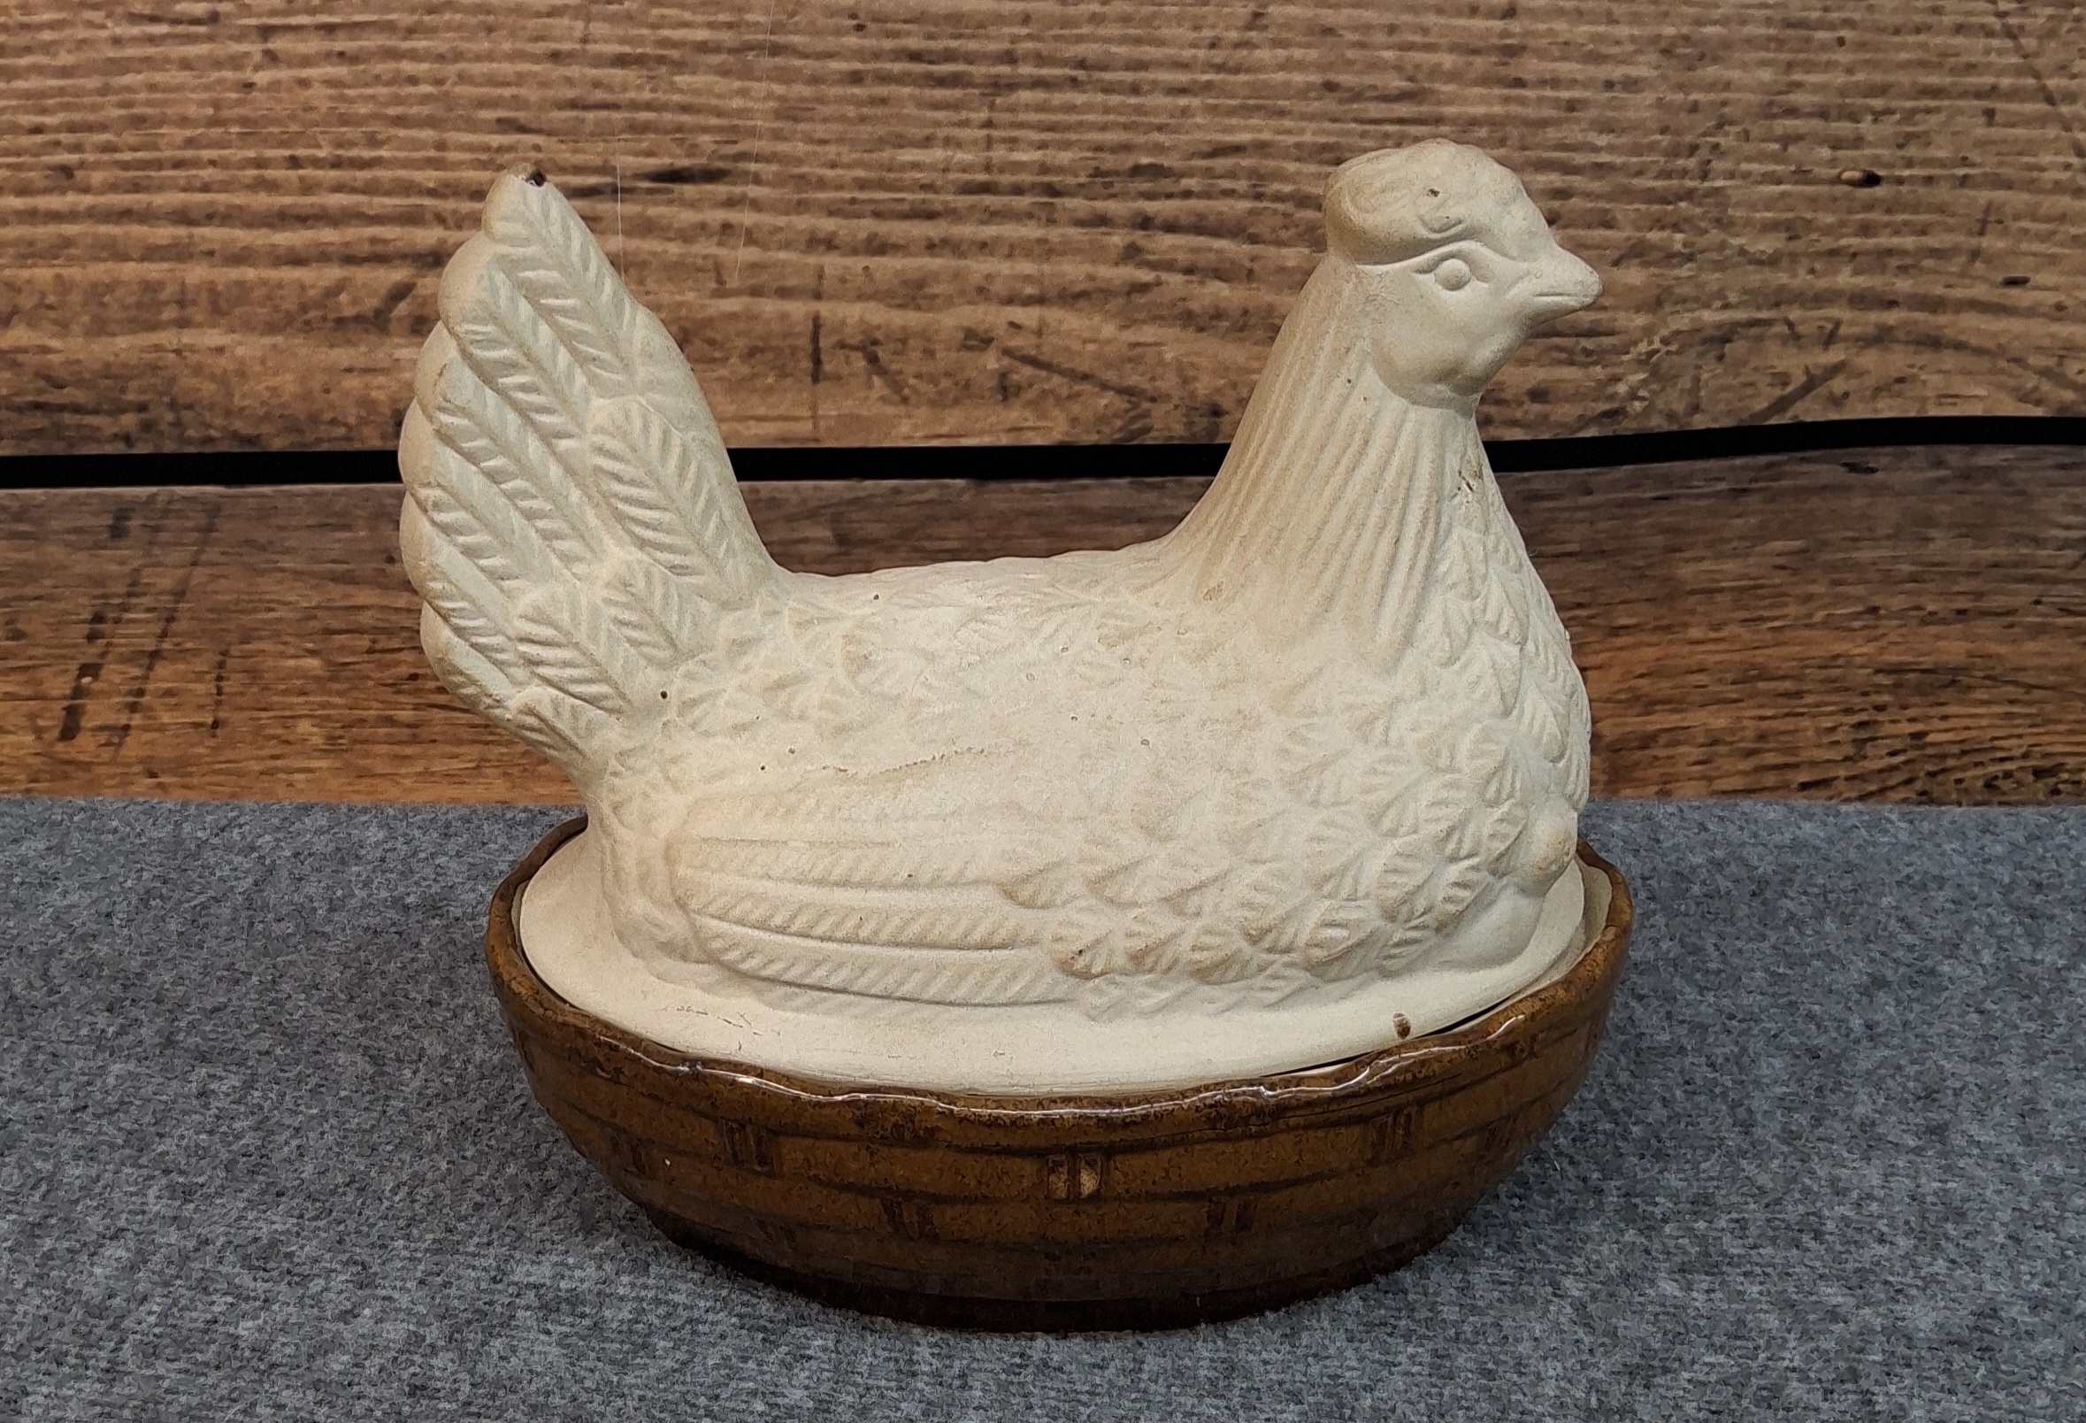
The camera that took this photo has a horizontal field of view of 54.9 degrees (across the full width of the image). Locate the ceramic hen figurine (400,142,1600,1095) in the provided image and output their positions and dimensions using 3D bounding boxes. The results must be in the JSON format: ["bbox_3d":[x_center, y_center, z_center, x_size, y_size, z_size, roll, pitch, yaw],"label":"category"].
[{"bbox_3d":[-0.002,-0.025,0.354,0.214,0.147,0.124,-2,28,-3],"label":"ceramic hen figurine"}]

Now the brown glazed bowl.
[{"bbox_3d":[0.004,0.060,0.399,0.213,0.068,0.134,-2,28,-3],"label":"brown glazed bowl"}]

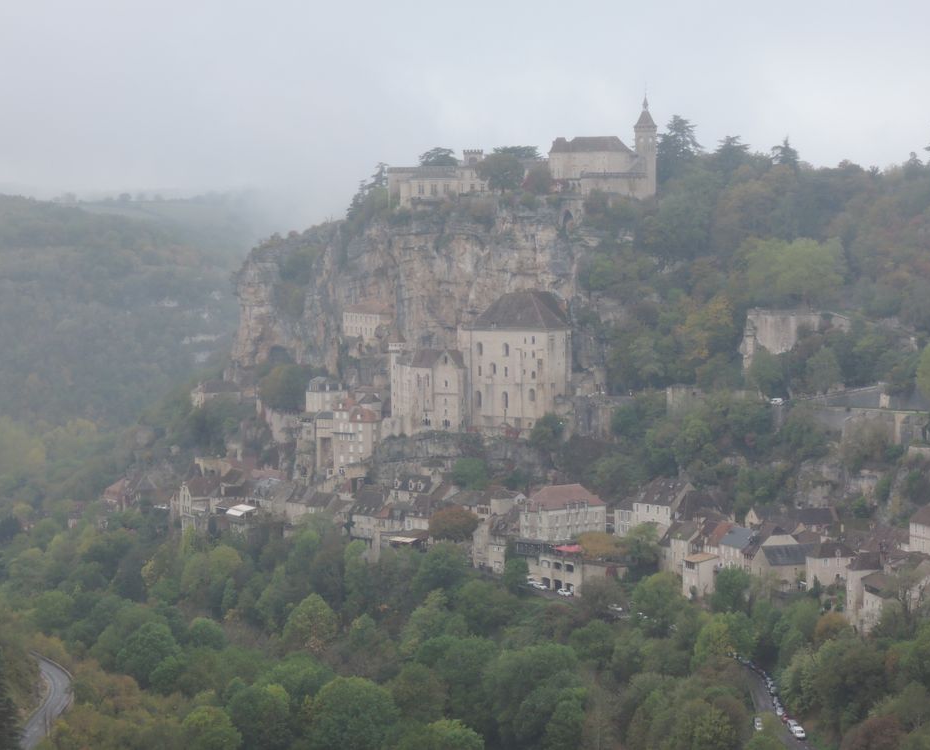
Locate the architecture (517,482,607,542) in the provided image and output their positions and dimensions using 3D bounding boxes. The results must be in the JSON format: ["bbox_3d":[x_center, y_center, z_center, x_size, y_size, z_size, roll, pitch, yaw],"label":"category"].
[{"bbox_3d":[22.470,31.670,698.000,18.500,11.600,8.000,-3,4,-41],"label":"architecture"}]

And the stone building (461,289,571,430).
[{"bbox_3d":[12.200,-3.520,737.000,22.500,33.000,16.000,1,4,20],"label":"stone building"}]

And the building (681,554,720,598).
[{"bbox_3d":[48.950,41.850,632.000,4.900,9.000,6.200,-2,4,-28],"label":"building"}]

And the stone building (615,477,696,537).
[{"bbox_3d":[42.260,29.260,672.000,10.000,12.000,17.000,-3,4,-40],"label":"stone building"}]

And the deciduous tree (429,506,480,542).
[{"bbox_3d":[-2.420,35.180,705.000,11.400,9.200,10.500,0,3,0],"label":"deciduous tree"}]

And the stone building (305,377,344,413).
[{"bbox_3d":[-35.420,5.170,770.000,7.500,9.500,7.500,-2,4,-25],"label":"stone building"}]

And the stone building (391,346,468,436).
[{"bbox_3d":[-8.770,4.170,740.000,17.500,20.500,8.000,1,4,24],"label":"stone building"}]

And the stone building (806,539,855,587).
[{"bbox_3d":[75.530,39.550,627.000,8.800,9.300,6.600,-1,3,-16],"label":"stone building"}]

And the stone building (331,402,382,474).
[{"bbox_3d":[-26.880,15.690,752.000,10.300,17.200,7.200,1,4,20],"label":"stone building"}]

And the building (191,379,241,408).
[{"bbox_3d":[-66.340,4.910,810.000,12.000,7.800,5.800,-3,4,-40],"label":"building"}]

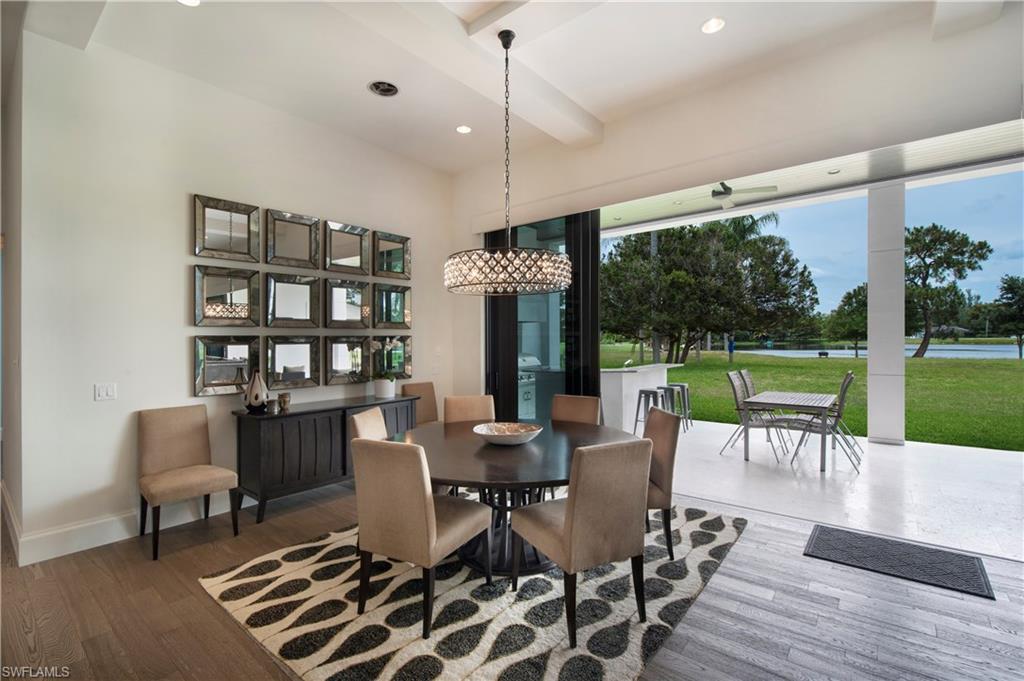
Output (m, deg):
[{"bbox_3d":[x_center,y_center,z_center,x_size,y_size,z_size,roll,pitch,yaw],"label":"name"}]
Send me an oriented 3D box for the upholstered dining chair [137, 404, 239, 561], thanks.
[{"bbox_3d":[-2.491,1.022,3.475,0.610,0.960,0.530,0,0,41],"label":"upholstered dining chair"}]

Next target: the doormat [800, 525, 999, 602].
[{"bbox_3d":[2.602,1.478,3.128,0.924,0.012,0.653,-1,0,38],"label":"doormat"}]

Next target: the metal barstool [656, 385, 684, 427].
[{"bbox_3d":[2.459,1.103,7.180,0.410,0.710,0.410,0,0,38],"label":"metal barstool"}]

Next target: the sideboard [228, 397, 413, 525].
[{"bbox_3d":[-1.762,1.079,4.590,0.520,0.873,1.767,-1,0,38],"label":"sideboard"}]

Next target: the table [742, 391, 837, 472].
[{"bbox_3d":[3.564,1.096,5.766,0.850,0.720,1.400,0,0,38],"label":"table"}]

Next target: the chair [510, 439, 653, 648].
[{"bbox_3d":[0.359,0.992,2.523,0.520,0.960,0.610,-1,0,-28],"label":"chair"}]

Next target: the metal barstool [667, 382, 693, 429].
[{"bbox_3d":[2.806,1.098,7.652,0.410,0.710,0.410,0,0,38],"label":"metal barstool"}]

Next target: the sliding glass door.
[{"bbox_3d":[0.320,0.031,5.602,1.648,2.955,0.178,-1,0,38],"label":"sliding glass door"}]

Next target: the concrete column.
[{"bbox_3d":[5.490,-0.380,6.681,0.422,3.727,0.422,-1,0,38],"label":"concrete column"}]

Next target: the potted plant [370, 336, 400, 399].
[{"bbox_3d":[-1.392,0.297,5.020,0.300,0.660,0.330,0,0,0],"label":"potted plant"}]

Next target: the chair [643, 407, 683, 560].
[{"bbox_3d":[0.814,1.009,3.308,0.667,0.973,0.543,0,0,-4],"label":"chair"}]

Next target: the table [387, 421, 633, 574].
[{"bbox_3d":[0.007,1.098,3.277,1.850,0.747,1.850,0,0,0],"label":"table"}]

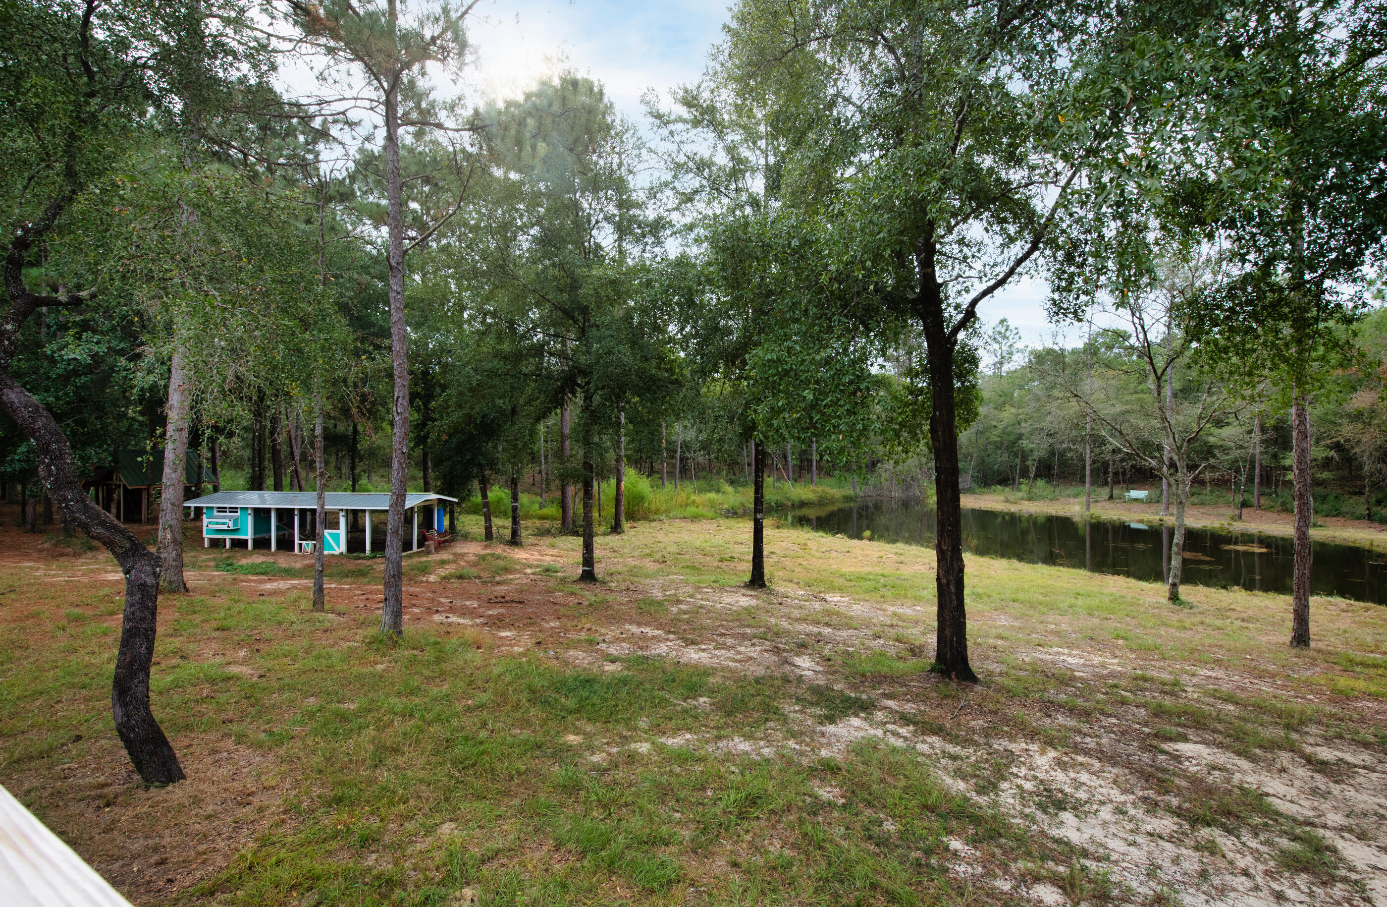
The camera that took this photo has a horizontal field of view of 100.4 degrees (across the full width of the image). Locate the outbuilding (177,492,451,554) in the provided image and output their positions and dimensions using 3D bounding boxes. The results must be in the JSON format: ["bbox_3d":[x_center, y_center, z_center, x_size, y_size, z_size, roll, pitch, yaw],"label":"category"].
[{"bbox_3d":[-15.260,2.730,23.910,9.760,2.280,3.470,0,0,9],"label":"outbuilding"}]

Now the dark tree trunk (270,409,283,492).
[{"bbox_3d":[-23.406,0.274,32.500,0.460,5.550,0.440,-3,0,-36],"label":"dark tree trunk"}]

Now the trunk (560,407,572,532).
[{"bbox_3d":[-7.088,0.757,32.300,0.550,7.090,0.520,0,0,-12],"label":"trunk"}]

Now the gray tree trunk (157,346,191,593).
[{"bbox_3d":[-15.884,0.481,17.700,0.600,7.540,0.560,2,0,-42],"label":"gray tree trunk"}]

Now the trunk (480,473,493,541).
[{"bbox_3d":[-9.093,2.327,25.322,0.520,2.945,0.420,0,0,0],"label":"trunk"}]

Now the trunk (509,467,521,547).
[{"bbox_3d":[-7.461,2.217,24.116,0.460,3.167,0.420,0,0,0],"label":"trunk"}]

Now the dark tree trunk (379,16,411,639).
[{"bbox_3d":[-6.834,-2.883,13.250,0.520,14.260,0.460,0,0,-27],"label":"dark tree trunk"}]

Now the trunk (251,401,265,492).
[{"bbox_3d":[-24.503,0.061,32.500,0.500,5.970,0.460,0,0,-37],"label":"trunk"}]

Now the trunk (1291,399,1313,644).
[{"bbox_3d":[13.403,1.495,12.750,0.290,5.520,0.300,0,0,-44],"label":"trunk"}]

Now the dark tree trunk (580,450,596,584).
[{"bbox_3d":[-3.095,1.811,17.014,0.450,3.878,0.420,0,0,0],"label":"dark tree trunk"}]

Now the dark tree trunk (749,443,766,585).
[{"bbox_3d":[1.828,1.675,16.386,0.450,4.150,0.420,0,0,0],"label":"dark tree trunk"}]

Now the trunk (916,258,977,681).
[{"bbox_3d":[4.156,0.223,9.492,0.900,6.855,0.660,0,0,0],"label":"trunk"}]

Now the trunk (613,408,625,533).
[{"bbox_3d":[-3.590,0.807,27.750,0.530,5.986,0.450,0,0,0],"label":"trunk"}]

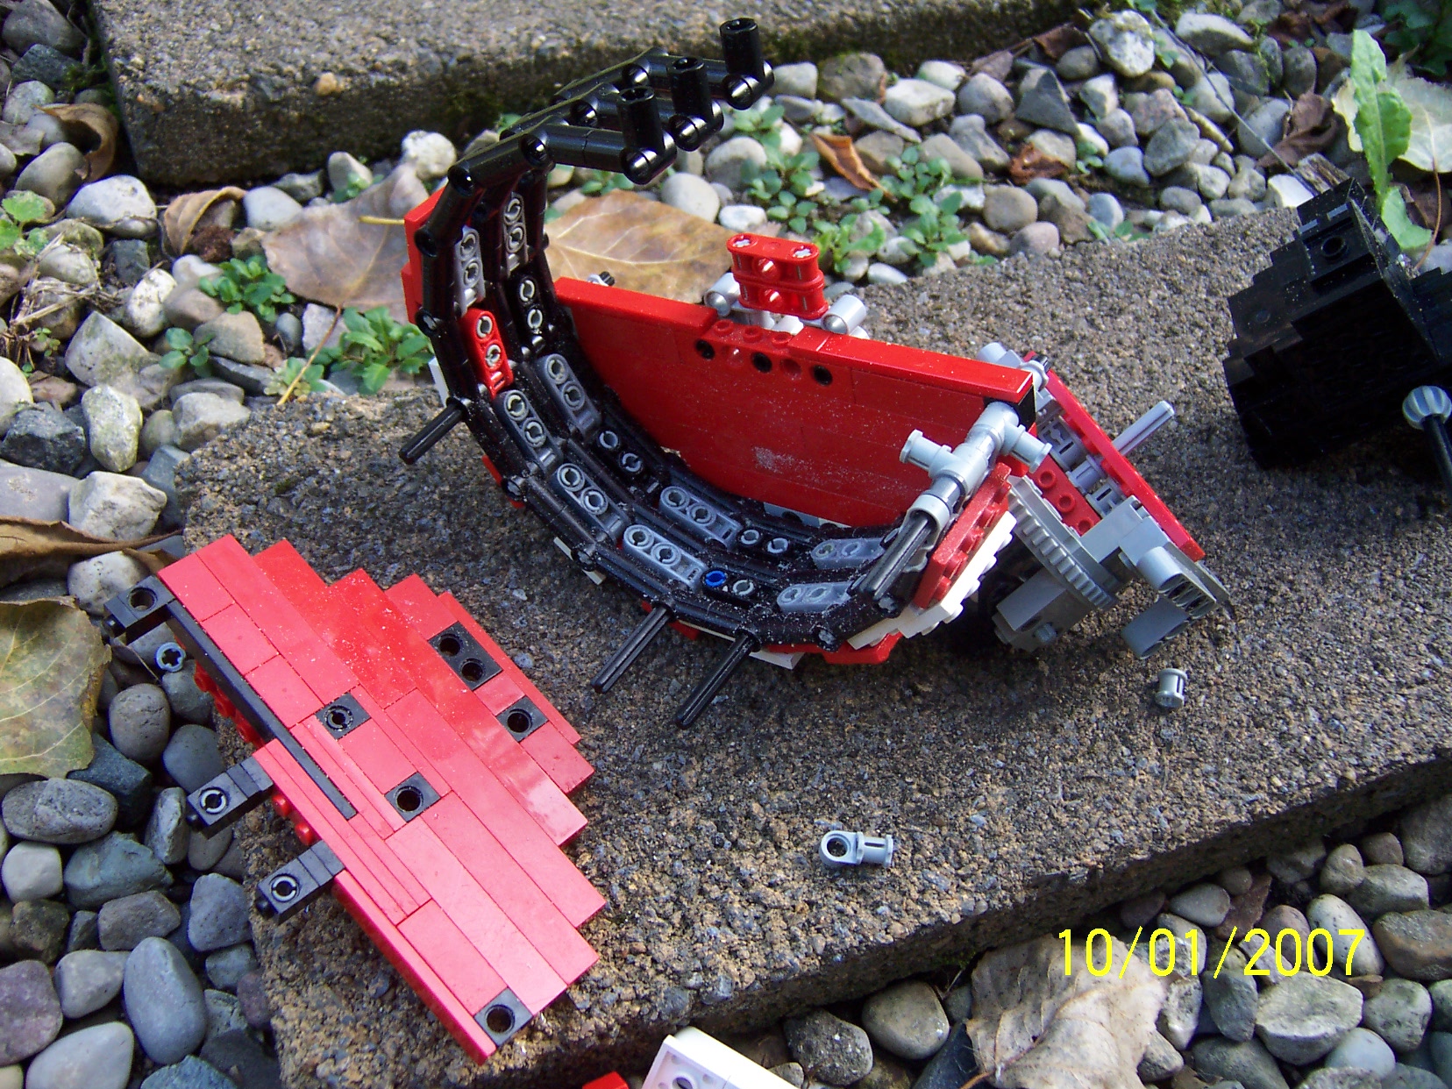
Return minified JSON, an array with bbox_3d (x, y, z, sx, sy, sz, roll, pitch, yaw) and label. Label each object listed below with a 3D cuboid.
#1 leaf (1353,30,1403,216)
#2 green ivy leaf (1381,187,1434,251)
[{"bbox_3d":[0.224,-0.144,0.476,0.020,0.036,0.046,1,53,-1],"label":"leaf"},{"bbox_3d":[0.227,-0.108,0.463,0.018,0.014,0.021,1,53,-1],"label":"green ivy leaf"}]

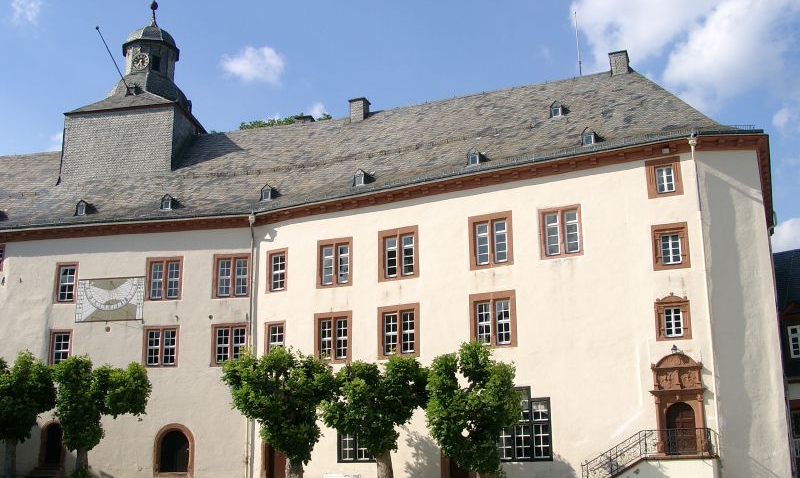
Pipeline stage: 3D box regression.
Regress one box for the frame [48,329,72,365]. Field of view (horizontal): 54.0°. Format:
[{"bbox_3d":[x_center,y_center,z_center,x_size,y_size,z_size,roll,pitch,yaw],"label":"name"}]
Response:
[{"bbox_3d":[-18.003,5.896,41.861,1.352,2.104,0.250,-3,-12,13],"label":"frame"}]

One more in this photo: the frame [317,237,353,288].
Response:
[{"bbox_3d":[-2.992,1.149,36.645,1.930,2.273,0.250,-9,-17,27],"label":"frame"}]

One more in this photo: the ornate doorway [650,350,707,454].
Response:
[{"bbox_3d":[9.578,5.648,26.939,1.845,3.353,0.600,-8,-17,28],"label":"ornate doorway"}]

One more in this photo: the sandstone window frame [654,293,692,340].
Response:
[{"bbox_3d":[9.815,2.796,28.207,1.203,1.686,0.300,-7,-13,27],"label":"sandstone window frame"}]

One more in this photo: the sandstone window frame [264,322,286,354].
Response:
[{"bbox_3d":[-5.685,4.799,35.957,1.221,2.004,0.250,-8,-17,28],"label":"sandstone window frame"}]

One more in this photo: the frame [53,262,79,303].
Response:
[{"bbox_3d":[-16.510,2.196,38.964,1.274,2.068,0.250,-3,-15,9],"label":"frame"}]

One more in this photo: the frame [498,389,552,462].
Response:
[{"bbox_3d":[4.820,7.236,30.713,2.279,2.831,0.220,-9,-17,27],"label":"frame"}]

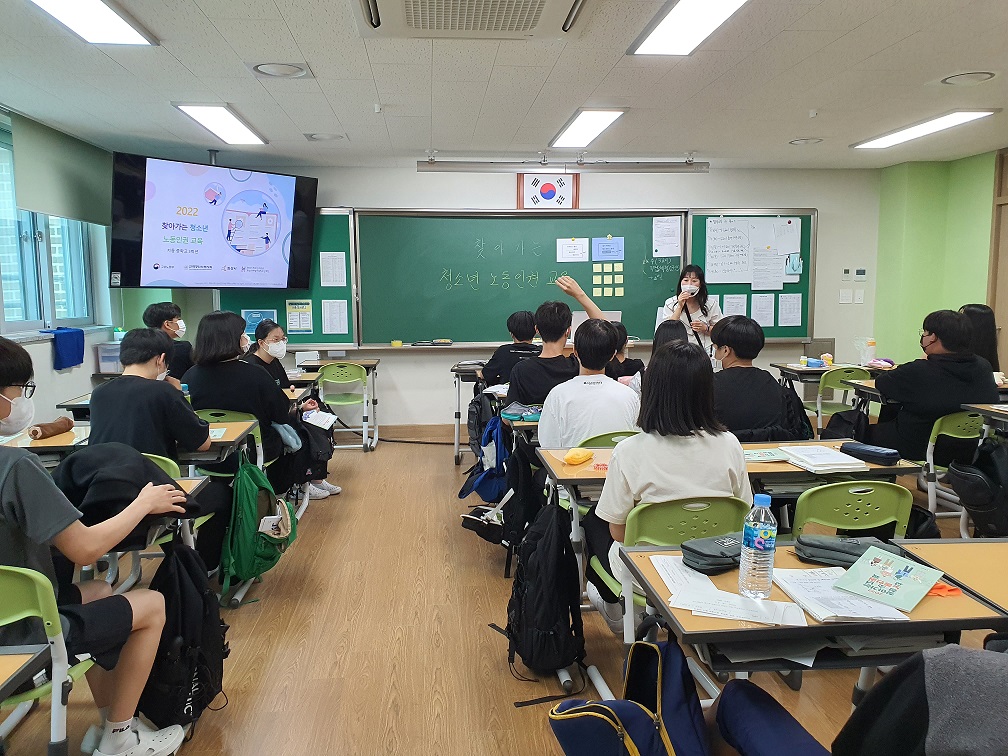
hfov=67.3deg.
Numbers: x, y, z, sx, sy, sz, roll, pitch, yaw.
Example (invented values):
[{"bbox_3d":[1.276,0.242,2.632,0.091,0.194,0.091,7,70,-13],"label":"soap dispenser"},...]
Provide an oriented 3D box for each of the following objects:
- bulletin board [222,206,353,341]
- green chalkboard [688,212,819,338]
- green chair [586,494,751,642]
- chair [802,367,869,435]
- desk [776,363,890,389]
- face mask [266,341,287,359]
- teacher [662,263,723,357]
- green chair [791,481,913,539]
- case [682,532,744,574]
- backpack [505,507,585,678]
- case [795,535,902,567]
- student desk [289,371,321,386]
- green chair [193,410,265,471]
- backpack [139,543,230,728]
[{"bbox_3d":[-1.919,-0.880,6.666,1.190,1.200,0.045,-1,7,-5],"label":"bulletin board"},{"bbox_3d":[2.272,-0.924,6.907,1.210,1.212,0.060,-1,7,-5],"label":"green chalkboard"},{"bbox_3d":[0.474,0.670,2.346,0.390,0.740,0.480,-2,7,-11],"label":"green chair"},{"bbox_3d":[2.478,0.269,5.738,0.390,0.740,0.480,0,7,0],"label":"chair"},{"bbox_3d":[2.568,0.279,6.031,0.720,0.755,0.490,-1,7,-5],"label":"desk"},{"bbox_3d":[-1.486,-0.186,4.931,0.090,0.115,0.130,7,10,20],"label":"face mask"},{"bbox_3d":[1.567,-0.159,6.349,0.500,1.560,0.340,1,7,11],"label":"teacher"},{"bbox_3d":[1.032,0.649,2.498,0.390,0.740,0.480,-1,7,-2],"label":"green chair"},{"bbox_3d":[0.486,0.371,1.621,0.200,0.048,0.100,-4,7,-27],"label":"case"},{"bbox_3d":[0.152,0.750,2.781,0.260,0.585,0.300,-2,7,-13],"label":"backpack"},{"bbox_3d":[0.734,0.370,1.617,0.205,0.048,0.100,2,7,16],"label":"case"},{"bbox_3d":[-1.687,0.371,5.570,0.690,0.755,0.490,-1,7,-5],"label":"student desk"},{"bbox_3d":[-1.484,0.536,4.122,0.440,0.790,0.500,0,7,0],"label":"green chair"},{"bbox_3d":[-1.028,0.811,2.458,0.230,0.570,0.290,0,7,7],"label":"backpack"}]

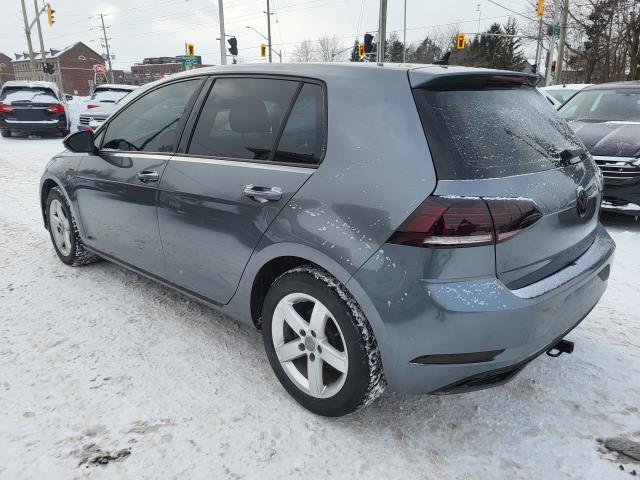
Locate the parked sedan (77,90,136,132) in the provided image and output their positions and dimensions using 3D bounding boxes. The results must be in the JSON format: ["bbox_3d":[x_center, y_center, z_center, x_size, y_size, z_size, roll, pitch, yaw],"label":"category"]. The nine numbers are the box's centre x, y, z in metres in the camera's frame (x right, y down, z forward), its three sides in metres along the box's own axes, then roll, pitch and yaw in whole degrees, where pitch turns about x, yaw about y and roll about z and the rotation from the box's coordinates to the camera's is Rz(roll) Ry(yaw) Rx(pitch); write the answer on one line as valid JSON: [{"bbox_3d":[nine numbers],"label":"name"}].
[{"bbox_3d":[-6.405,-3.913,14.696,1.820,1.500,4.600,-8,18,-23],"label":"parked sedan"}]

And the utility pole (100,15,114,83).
[{"bbox_3d":[-28.730,-23.744,65.269,0.400,12.600,0.400,-1,16,0],"label":"utility pole"}]

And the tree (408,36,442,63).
[{"bbox_3d":[15.145,-24.127,69.473,5.800,9.800,5.800,-1,16,0],"label":"tree"}]

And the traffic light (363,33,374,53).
[{"bbox_3d":[1.889,-7.558,18.536,0.360,0.700,0.360,-14,21,-38],"label":"traffic light"}]

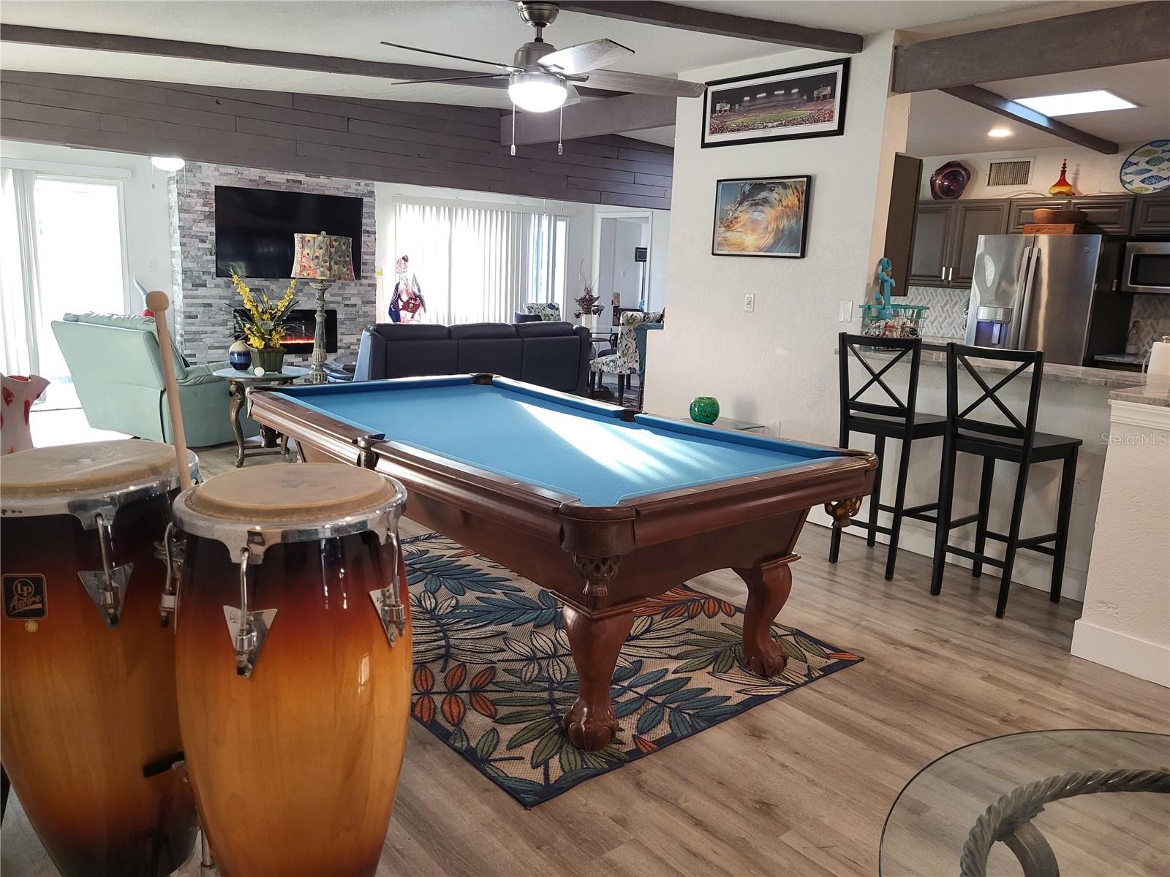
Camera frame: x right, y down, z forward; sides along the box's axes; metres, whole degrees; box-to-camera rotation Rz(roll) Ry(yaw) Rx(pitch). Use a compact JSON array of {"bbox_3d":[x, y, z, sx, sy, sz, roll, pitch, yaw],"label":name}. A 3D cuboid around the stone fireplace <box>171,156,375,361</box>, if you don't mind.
[{"bbox_3d":[-3.233,-1.776,9.256,2.071,2.420,0.350,-7,14,-39],"label":"stone fireplace"}]

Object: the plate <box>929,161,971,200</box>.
[{"bbox_3d":[3.277,-2.301,7.880,0.090,0.360,0.360,-7,14,-40],"label":"plate"}]

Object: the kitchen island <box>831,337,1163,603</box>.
[{"bbox_3d":[2.047,0.137,4.426,0.560,1.050,1.520,-7,14,-40],"label":"kitchen island"}]

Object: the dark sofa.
[{"bbox_3d":[-1.109,-0.615,7.753,2.170,0.910,0.980,-7,14,-39],"label":"dark sofa"}]

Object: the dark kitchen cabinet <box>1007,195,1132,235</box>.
[{"bbox_3d":[3.954,-1.783,7.080,0.330,0.300,0.930,-7,14,-40],"label":"dark kitchen cabinet"}]

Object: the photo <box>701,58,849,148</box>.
[{"bbox_3d":[1.060,-1.899,5.035,0.030,0.388,1.015,-7,14,-39],"label":"photo"}]

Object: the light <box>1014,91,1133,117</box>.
[{"bbox_3d":[3.349,-2.292,5.983,0.630,0.080,0.570,-7,14,-40],"label":"light"}]

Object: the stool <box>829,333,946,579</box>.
[{"bbox_3d":[1.492,0.075,4.300,0.480,1.120,0.430,-7,14,-39],"label":"stool"}]

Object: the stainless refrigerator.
[{"bbox_3d":[3.702,-0.684,7.051,0.900,1.785,0.910,-7,14,-40],"label":"stainless refrigerator"}]

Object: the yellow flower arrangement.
[{"bbox_3d":[-2.129,-0.854,5.823,0.450,0.540,0.380,-7,14,-39],"label":"yellow flower arrangement"}]

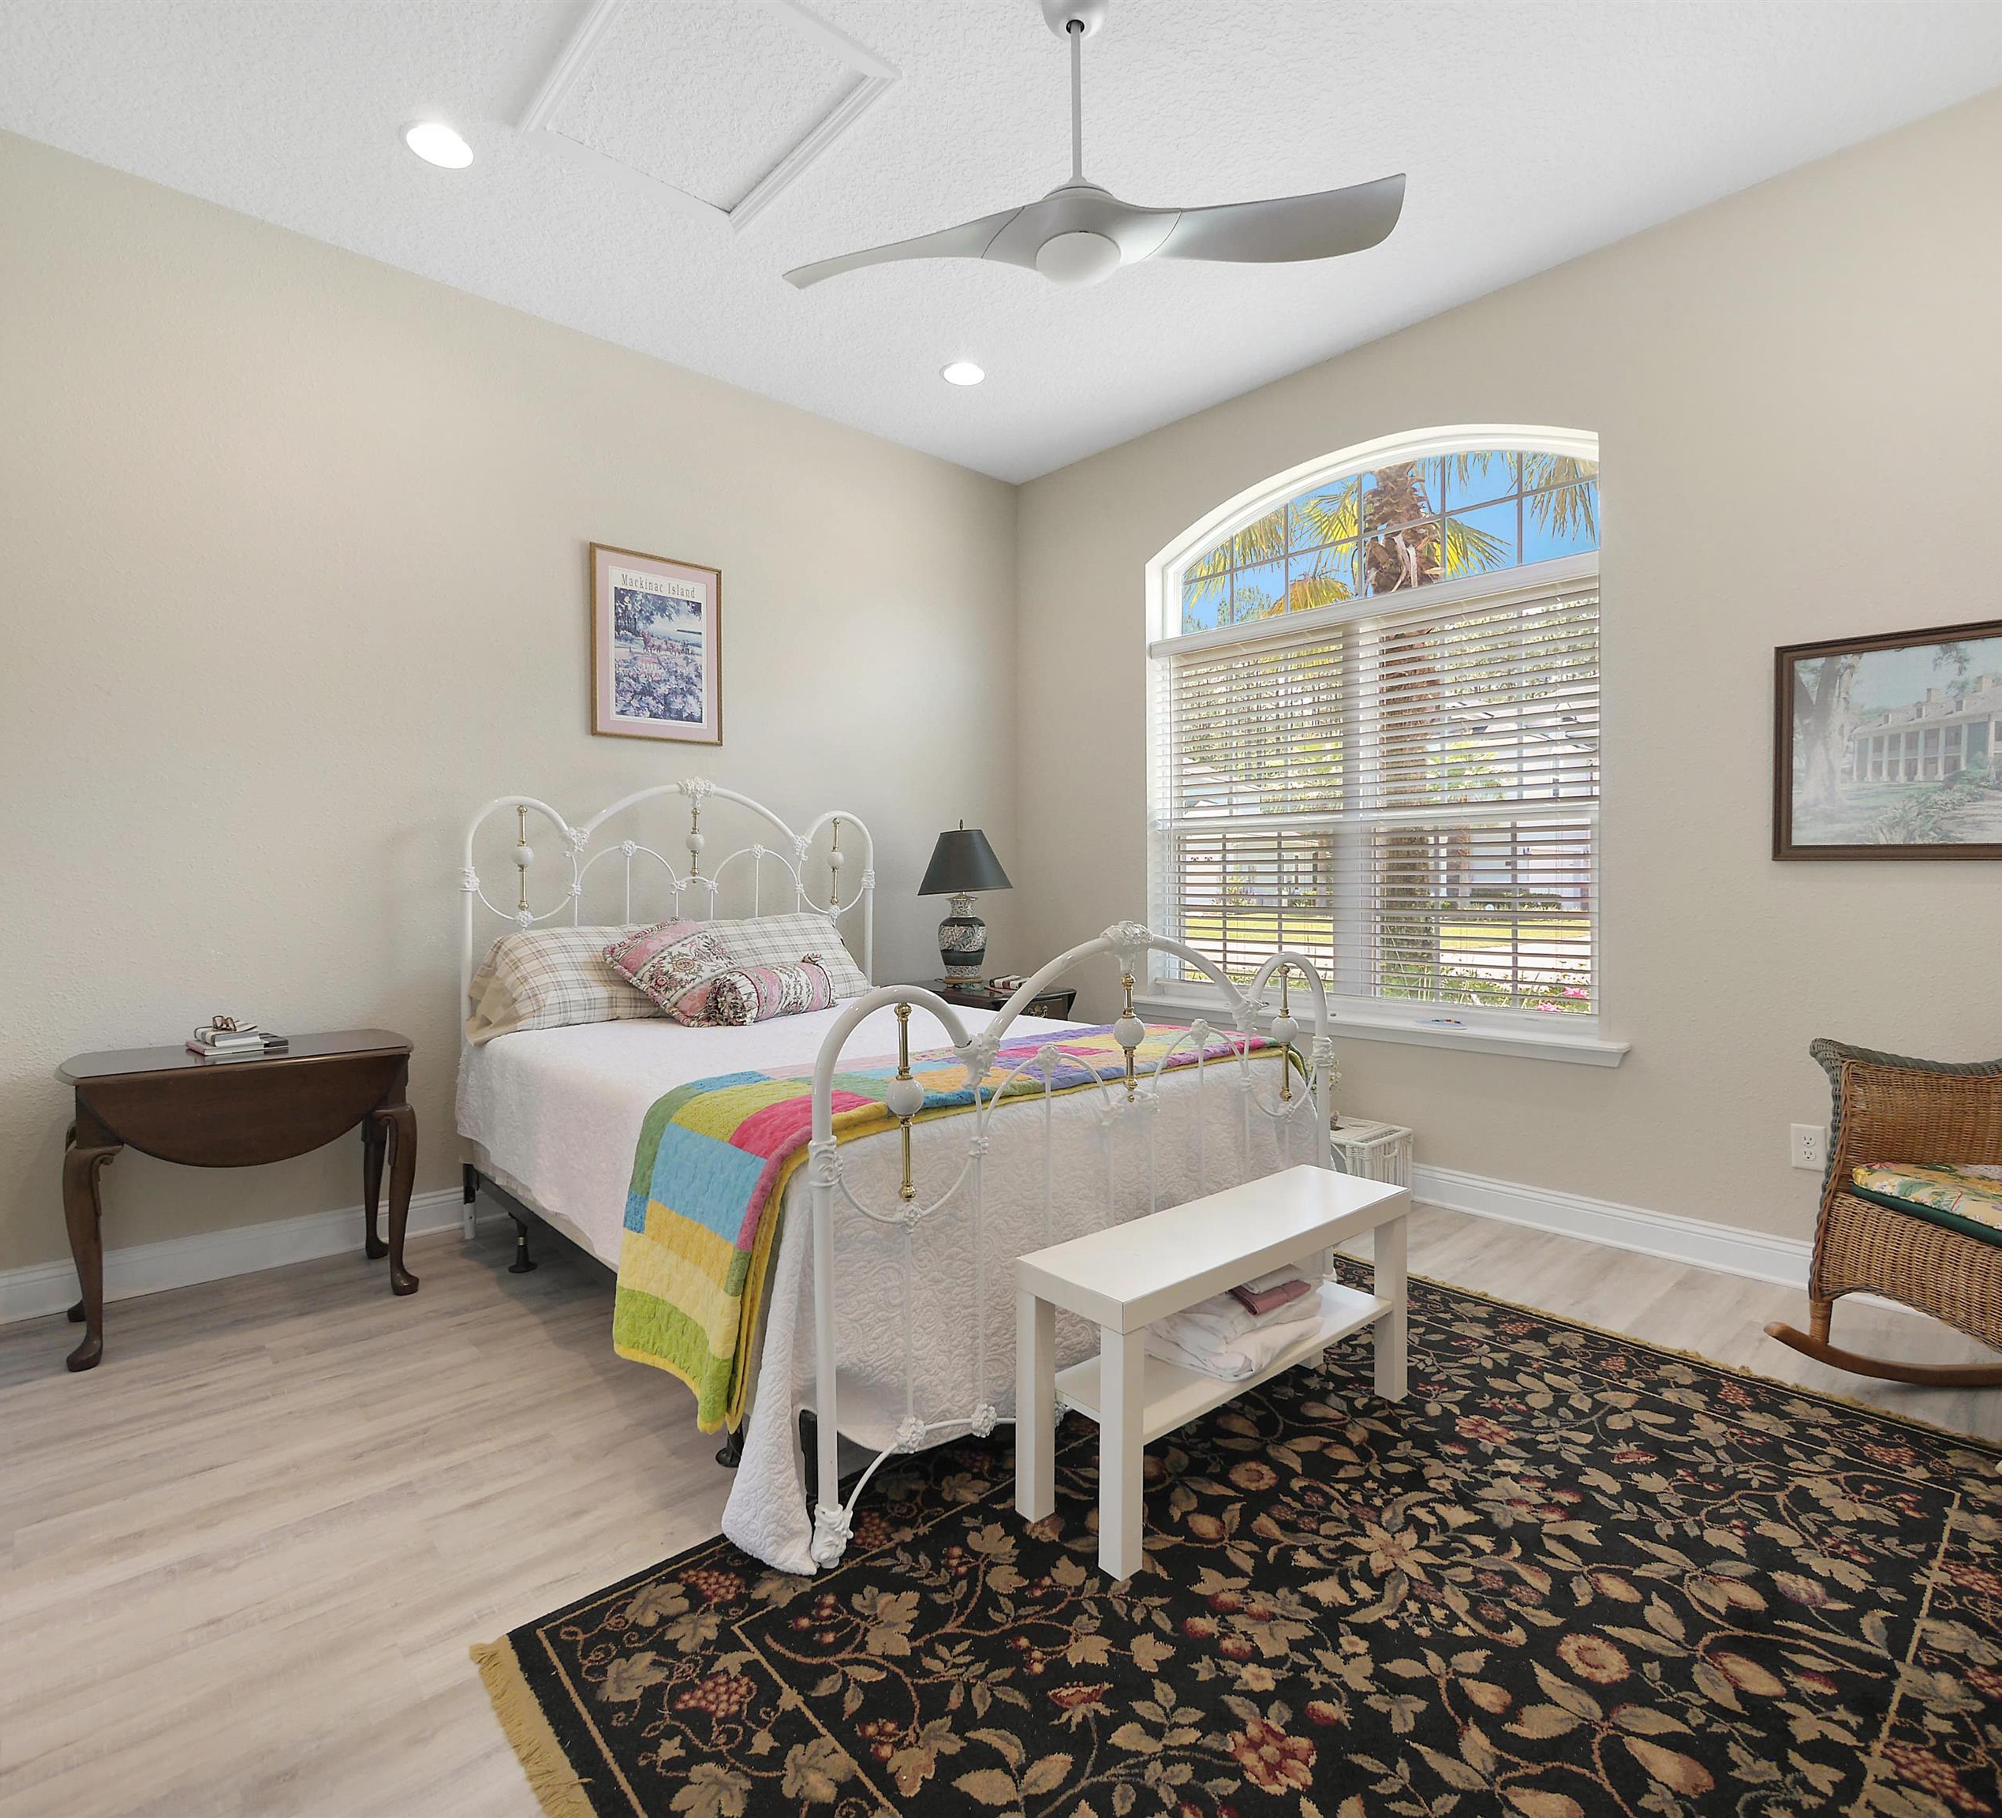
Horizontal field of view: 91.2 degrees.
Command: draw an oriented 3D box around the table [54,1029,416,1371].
[{"bbox_3d":[-2.050,0.737,2.676,0.775,0.683,0.447,-2,2,-43],"label":"table"}]

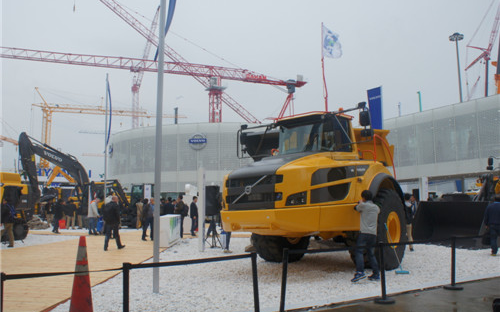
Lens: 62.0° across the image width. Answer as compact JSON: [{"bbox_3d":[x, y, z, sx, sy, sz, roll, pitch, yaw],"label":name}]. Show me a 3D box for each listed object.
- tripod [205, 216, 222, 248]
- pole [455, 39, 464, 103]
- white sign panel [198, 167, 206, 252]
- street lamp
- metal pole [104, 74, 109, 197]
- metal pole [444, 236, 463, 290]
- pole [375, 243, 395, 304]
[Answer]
[{"bbox_3d":[-1.239,2.550,14.095,0.720,1.080,0.720,0,-6,-5],"label":"tripod"},{"bbox_3d":[35.970,-5.851,70.411,0.380,29.139,0.380,-4,-7,27],"label":"pole"},{"bbox_3d":[-1.489,1.667,13.029,0.150,2.610,0.150,0,-6,-6],"label":"white sign panel"},{"bbox_3d":[35.942,-6.288,70.364,2.500,29.999,2.500,-4,-7,27],"label":"street lamp"},{"bbox_3d":[-6.183,-0.019,17.811,0.090,7.135,0.090,1,-7,-19],"label":"metal pole"},{"bbox_3d":[3.599,1.895,7.422,0.320,0.910,0.320,-4,-7,25],"label":"metal pole"},{"bbox_3d":[2.092,1.818,6.518,0.320,0.910,0.320,-3,-7,17],"label":"pole"}]

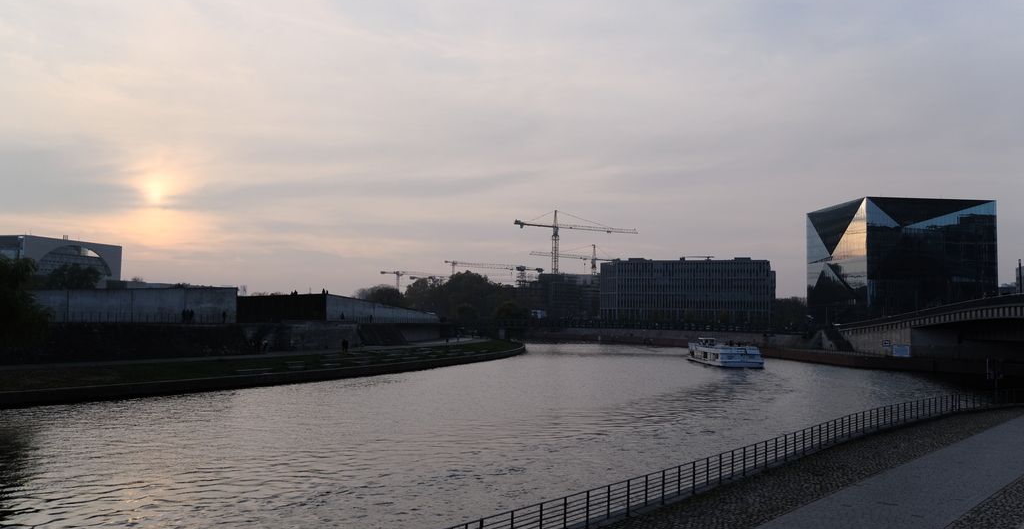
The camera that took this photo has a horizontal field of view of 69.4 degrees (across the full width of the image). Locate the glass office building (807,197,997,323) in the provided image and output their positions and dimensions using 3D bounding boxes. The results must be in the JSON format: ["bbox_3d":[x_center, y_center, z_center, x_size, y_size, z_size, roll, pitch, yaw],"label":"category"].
[{"bbox_3d":[132.520,1.510,255.800,42.500,42.500,42.500,1,-3,-3],"label":"glass office building"}]

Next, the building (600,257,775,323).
[{"bbox_3d":[87.420,13.880,374.700,80.600,29.700,38.000,0,-3,16],"label":"building"}]

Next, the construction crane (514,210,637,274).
[{"bbox_3d":[36.610,0.370,403.430,81.100,57.500,2.500,3,-4,-30],"label":"construction crane"}]

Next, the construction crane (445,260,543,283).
[{"bbox_3d":[-7.090,15.520,445.750,65.400,30.700,2.500,3,-4,-35],"label":"construction crane"}]

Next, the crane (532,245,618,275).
[{"bbox_3d":[40.110,9.810,467.000,69.300,46.200,2.500,3,-4,-33],"label":"crane"}]

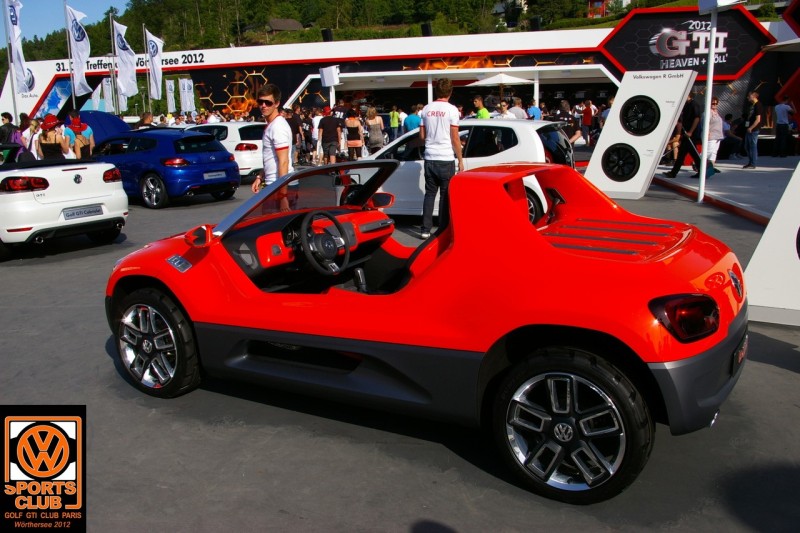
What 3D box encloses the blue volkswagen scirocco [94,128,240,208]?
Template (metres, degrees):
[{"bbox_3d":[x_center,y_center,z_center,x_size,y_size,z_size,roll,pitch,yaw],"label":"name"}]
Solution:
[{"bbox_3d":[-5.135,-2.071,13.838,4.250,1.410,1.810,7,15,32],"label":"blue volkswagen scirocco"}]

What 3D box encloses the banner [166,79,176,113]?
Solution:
[{"bbox_3d":[-18.665,-13.941,56.256,0.850,2.650,0.250,-5,13,-19],"label":"banner"}]

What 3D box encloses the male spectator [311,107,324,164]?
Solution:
[{"bbox_3d":[-2.538,-4.062,21.500,0.500,1.770,0.360,0,12,6],"label":"male spectator"}]

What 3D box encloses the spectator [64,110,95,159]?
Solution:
[{"bbox_3d":[-5.774,-1.996,12.614,0.580,1.680,0.360,2,13,11],"label":"spectator"}]

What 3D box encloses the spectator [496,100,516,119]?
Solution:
[{"bbox_3d":[2.286,-2.715,15.000,0.500,1.740,0.340,4,13,21],"label":"spectator"}]

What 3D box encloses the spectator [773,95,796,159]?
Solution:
[{"bbox_3d":[11.182,-4.078,20.027,0.600,1.760,0.420,6,14,26],"label":"spectator"}]

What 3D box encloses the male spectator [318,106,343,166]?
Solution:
[{"bbox_3d":[-1.919,-3.640,19.479,0.600,1.780,0.380,0,12,6],"label":"male spectator"}]

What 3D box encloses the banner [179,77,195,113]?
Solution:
[{"bbox_3d":[-19.175,-15.394,62.000,1.400,3.100,0.150,-4,12,-14],"label":"banner"}]

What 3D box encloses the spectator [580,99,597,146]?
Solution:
[{"bbox_3d":[7.290,-5.568,26.775,0.500,1.760,0.360,-8,14,-30],"label":"spectator"}]

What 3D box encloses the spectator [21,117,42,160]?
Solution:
[{"bbox_3d":[-6.247,-1.748,11.862,0.360,1.560,0.460,-6,14,-24],"label":"spectator"}]

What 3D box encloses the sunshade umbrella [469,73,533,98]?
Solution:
[{"bbox_3d":[3.255,-4.890,22.237,2.400,2.650,2.400,-1,12,0],"label":"sunshade umbrella"}]

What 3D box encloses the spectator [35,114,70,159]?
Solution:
[{"bbox_3d":[-5.721,-1.724,11.567,0.520,1.620,0.380,2,13,11],"label":"spectator"}]

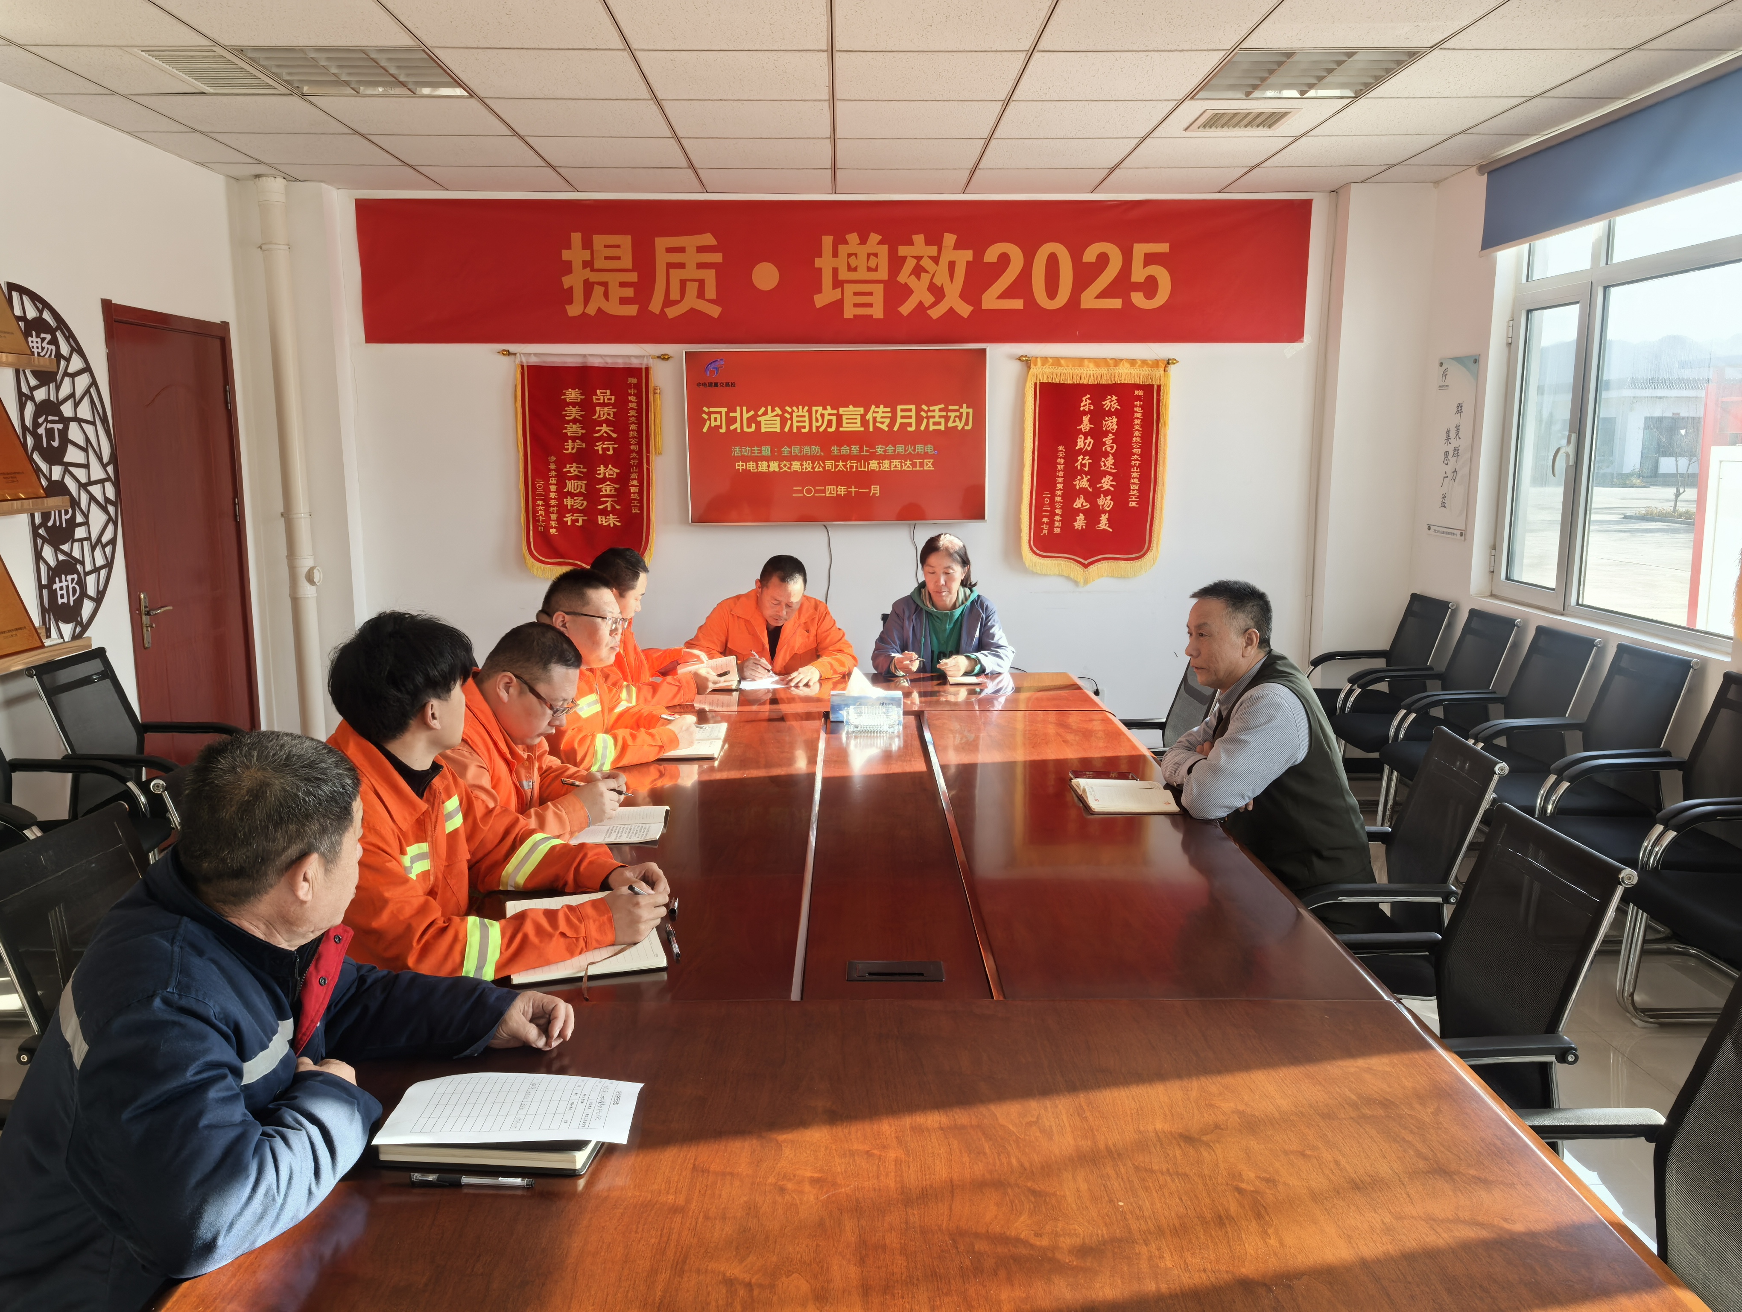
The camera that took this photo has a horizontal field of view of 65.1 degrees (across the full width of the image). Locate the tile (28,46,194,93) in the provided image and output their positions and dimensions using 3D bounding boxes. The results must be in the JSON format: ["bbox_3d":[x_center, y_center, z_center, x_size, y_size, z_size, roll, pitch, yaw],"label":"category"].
[{"bbox_3d":[-2.362,-1.840,4.288,0.310,0.020,0.600,0,9,-1],"label":"tile"}]

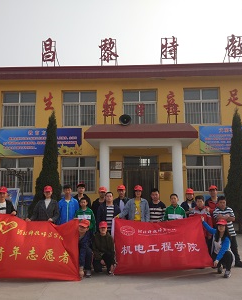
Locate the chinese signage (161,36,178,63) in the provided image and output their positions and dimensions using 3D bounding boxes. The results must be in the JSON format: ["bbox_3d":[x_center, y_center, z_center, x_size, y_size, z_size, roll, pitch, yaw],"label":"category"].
[{"bbox_3d":[2.516,-5.184,16.611,0.847,1.329,0.120,-1,-7,2],"label":"chinese signage"}]

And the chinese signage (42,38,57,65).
[{"bbox_3d":[-3.831,-5.246,17.372,0.797,1.622,0.250,-1,-7,2],"label":"chinese signage"}]

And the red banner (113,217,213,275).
[{"bbox_3d":[0.836,1.850,6.340,1.975,1.042,0.200,0,-7,-7],"label":"red banner"}]

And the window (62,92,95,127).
[{"bbox_3d":[-2.148,-2.145,16.764,1.778,1.859,0.150,-1,-7,2],"label":"window"}]

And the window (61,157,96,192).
[{"bbox_3d":[-2.062,1.243,15.986,1.700,1.774,0.150,-1,-7,2],"label":"window"}]

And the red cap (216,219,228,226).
[{"bbox_3d":[1.923,1.381,6.179,0.200,0.140,0.260,-3,-7,17],"label":"red cap"}]

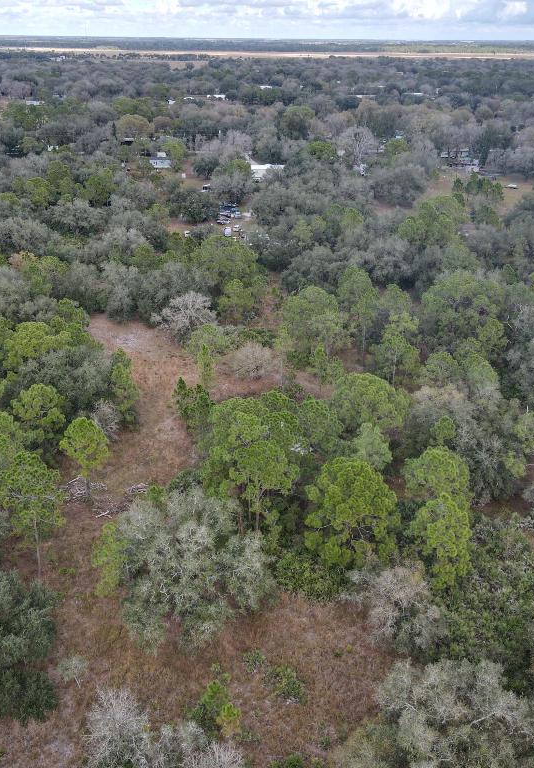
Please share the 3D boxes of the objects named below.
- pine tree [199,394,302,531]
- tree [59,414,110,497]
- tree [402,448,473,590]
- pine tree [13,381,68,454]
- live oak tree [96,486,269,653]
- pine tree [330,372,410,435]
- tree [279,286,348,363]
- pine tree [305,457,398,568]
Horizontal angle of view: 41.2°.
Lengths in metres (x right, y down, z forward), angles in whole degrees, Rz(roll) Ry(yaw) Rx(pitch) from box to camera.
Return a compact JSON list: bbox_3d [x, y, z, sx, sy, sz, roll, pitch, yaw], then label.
[{"bbox_3d":[-2.160,11.550,92.370,12.500,19.660,11.500,0,26,-1],"label":"pine tree"},{"bbox_3d":[-25.950,10.950,100.540,7.000,13.090,7.000,-7,27,-15],"label":"tree"},{"bbox_3d":[19.960,16.930,83.330,8.300,18.360,8.300,8,27,15],"label":"tree"},{"bbox_3d":[-35.260,6.670,108.750,8.000,13.360,8.000,-9,28,-18],"label":"pine tree"},{"bbox_3d":[-8.095,20.081,77.916,17.500,15.000,18.500,1,26,0],"label":"live oak tree"},{"bbox_3d":[15.550,5.299,109.538,12.000,14.000,12.000,1,26,0],"label":"pine tree"},{"bbox_3d":[9.720,-11.500,143.920,13.000,15.680,11.500,2,26,4],"label":"tree"},{"bbox_3d":[10.200,16.760,85.750,10.800,16.380,10.500,4,26,8],"label":"pine tree"}]

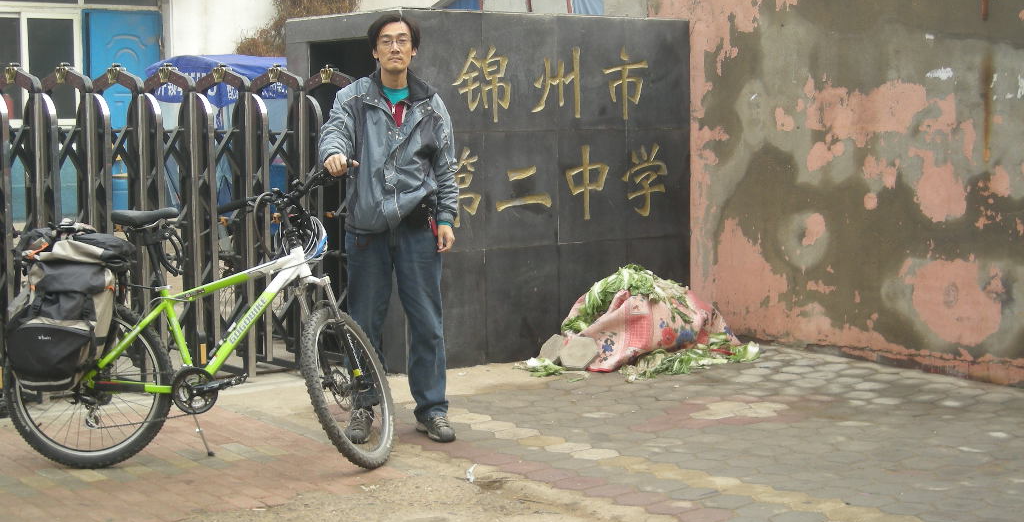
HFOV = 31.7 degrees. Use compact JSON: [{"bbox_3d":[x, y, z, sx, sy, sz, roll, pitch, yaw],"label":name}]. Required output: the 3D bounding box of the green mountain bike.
[{"bbox_3d":[-1.214,0.222,7.100,1.540,1.160,0.580,0,4,4],"label":"green mountain bike"}]

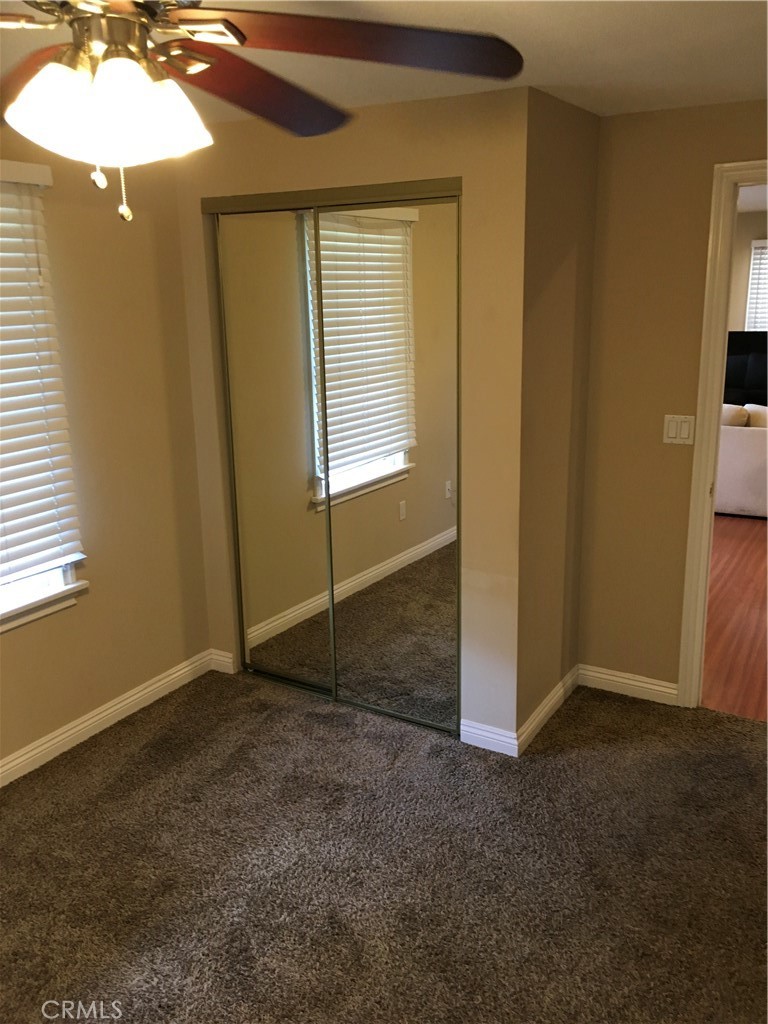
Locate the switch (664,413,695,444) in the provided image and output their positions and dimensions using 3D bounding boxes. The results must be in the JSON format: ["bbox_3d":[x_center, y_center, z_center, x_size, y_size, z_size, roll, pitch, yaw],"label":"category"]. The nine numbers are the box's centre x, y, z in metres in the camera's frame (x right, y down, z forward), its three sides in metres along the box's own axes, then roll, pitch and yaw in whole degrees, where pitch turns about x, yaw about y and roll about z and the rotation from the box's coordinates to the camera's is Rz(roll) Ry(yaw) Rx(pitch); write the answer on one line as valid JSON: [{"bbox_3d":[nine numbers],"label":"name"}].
[{"bbox_3d":[1.174,-0.327,3.420,0.116,0.115,0.012,8,18,31],"label":"switch"}]

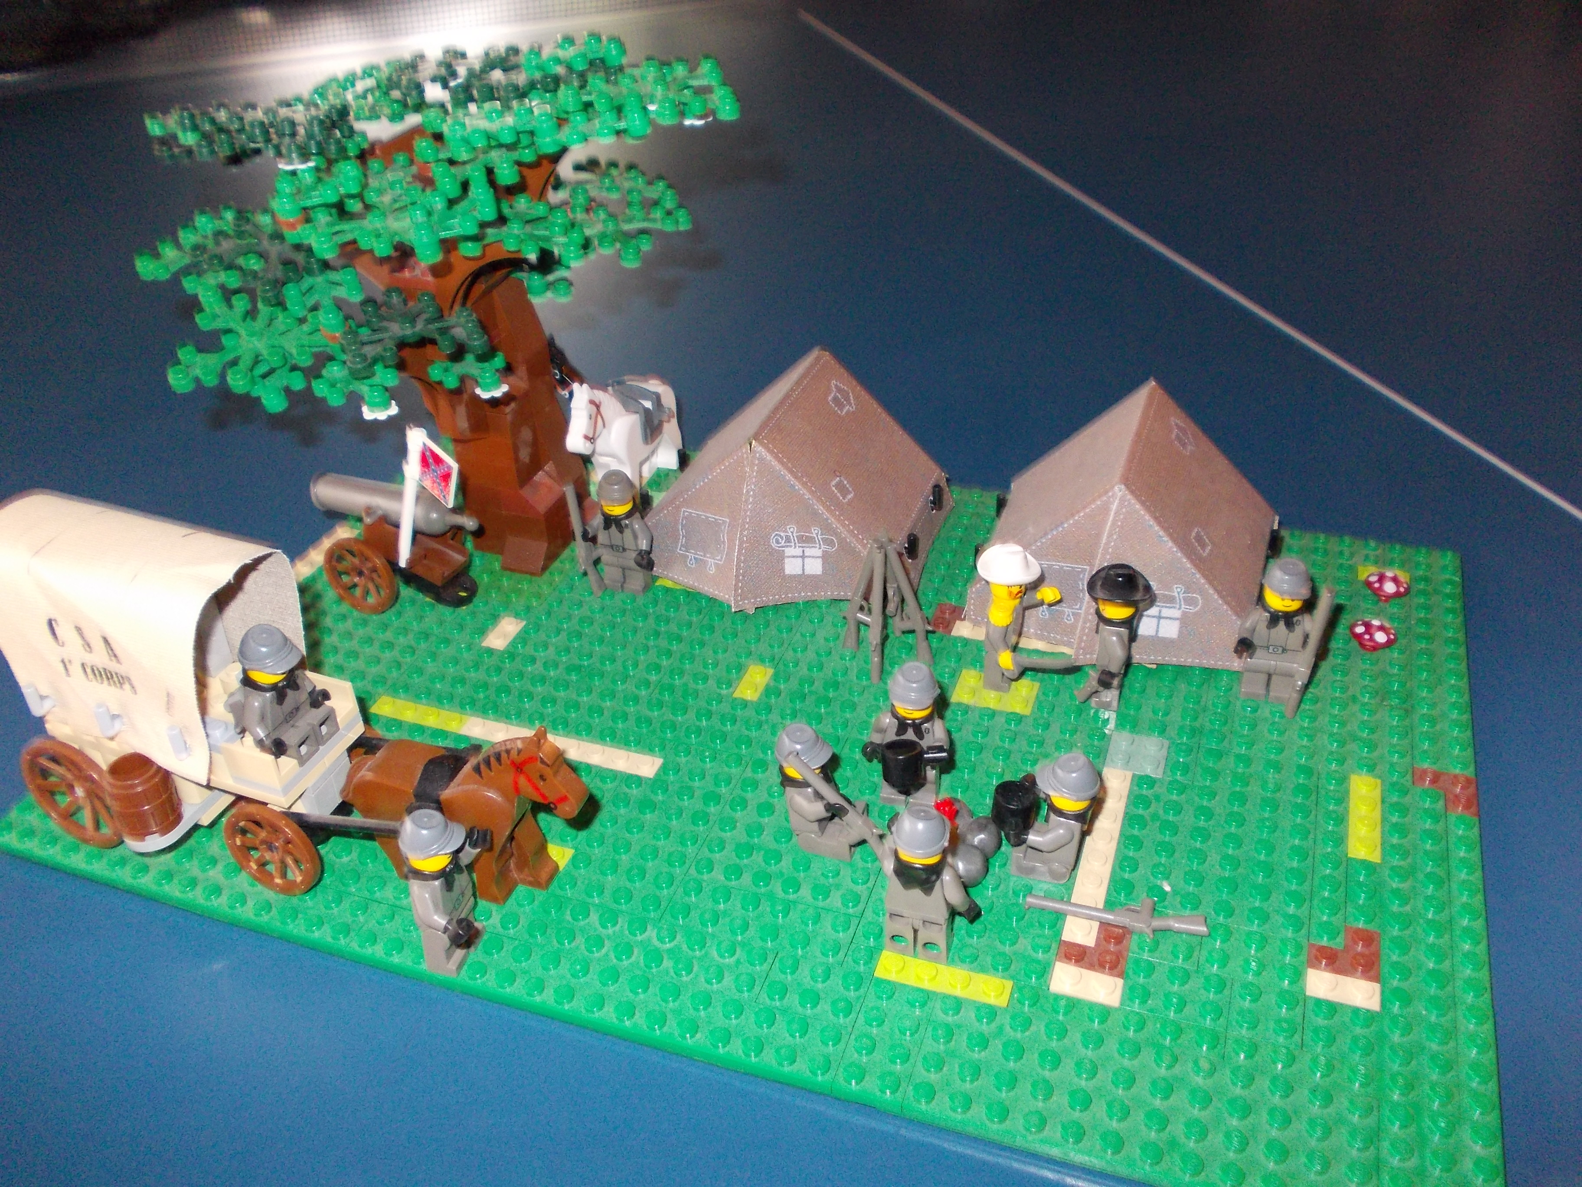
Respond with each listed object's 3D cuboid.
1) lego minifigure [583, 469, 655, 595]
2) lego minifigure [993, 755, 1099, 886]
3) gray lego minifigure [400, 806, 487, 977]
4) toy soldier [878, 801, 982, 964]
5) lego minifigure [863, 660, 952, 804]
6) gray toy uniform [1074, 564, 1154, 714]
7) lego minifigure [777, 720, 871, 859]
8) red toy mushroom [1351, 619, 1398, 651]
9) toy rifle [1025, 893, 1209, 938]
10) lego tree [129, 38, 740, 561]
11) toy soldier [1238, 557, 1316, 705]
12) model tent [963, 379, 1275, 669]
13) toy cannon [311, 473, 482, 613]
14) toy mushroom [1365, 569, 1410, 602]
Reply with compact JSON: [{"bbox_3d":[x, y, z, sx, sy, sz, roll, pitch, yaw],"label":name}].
[{"bbox_3d":[-0.057,-0.019,0.431,0.025,0.044,0.016,9,37,18],"label":"lego minifigure"},{"bbox_3d":[0.063,0.053,0.321,0.026,0.035,0.024,9,37,18],"label":"lego minifigure"},{"bbox_3d":[-0.081,0.070,0.305,0.019,0.045,0.025,9,37,18],"label":"gray lego minifigure"},{"bbox_3d":[0.033,0.065,0.298,0.025,0.045,0.018,9,37,18],"label":"toy soldier"},{"bbox_3d":[0.031,0.039,0.339,0.025,0.045,0.018,9,37,18],"label":"lego minifigure"},{"bbox_3d":[0.094,0.012,0.373,0.019,0.044,0.025,9,37,18],"label":"gray toy uniform"},{"bbox_3d":[0.007,0.050,0.335,0.023,0.035,0.023,9,37,18],"label":"lego minifigure"},{"bbox_3d":[0.178,0.013,0.392,0.014,0.007,0.014,9,37,18],"label":"red toy mushroom"},{"bbox_3d":[0.079,0.077,0.310,0.043,0.004,0.012,8,36,16],"label":"toy rifle"},{"bbox_3d":[-0.102,-0.089,0.426,0.192,0.168,0.145,9,37,18],"label":"lego tree"},{"bbox_3d":[0.139,0.013,0.367,0.025,0.045,0.016,9,37,18],"label":"toy soldier"},{"bbox_3d":[0.107,-0.024,0.411,0.092,0.058,0.088,10,37,19],"label":"model tent"},{"bbox_3d":[-0.134,-0.020,0.442,0.067,0.040,0.046,9,37,18],"label":"toy cannon"},{"bbox_3d":[0.192,-0.002,0.412,0.014,0.007,0.014,9,37,18],"label":"toy mushroom"}]

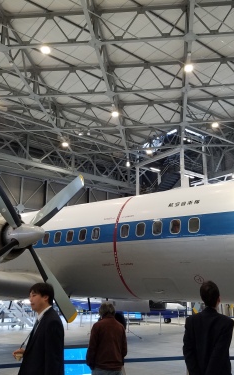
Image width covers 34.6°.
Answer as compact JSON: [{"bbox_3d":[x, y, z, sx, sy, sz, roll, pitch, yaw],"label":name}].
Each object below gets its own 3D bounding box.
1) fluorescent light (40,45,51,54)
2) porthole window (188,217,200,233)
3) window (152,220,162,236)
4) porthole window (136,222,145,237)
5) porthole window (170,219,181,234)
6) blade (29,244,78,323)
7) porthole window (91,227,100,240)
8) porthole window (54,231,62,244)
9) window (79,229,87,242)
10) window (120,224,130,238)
[{"bbox_3d":[-3.851,-7.416,20.224,0.500,0.300,0.500,0,-15,0],"label":"fluorescent light"},{"bbox_3d":[1.722,0.828,8.253,0.280,0.350,0.050,-10,-27,36],"label":"porthole window"},{"bbox_3d":[0.971,0.964,8.799,0.280,0.350,0.050,-10,-27,36],"label":"window"},{"bbox_3d":[0.595,1.032,9.071,0.280,0.350,0.050,-10,-27,36],"label":"porthole window"},{"bbox_3d":[1.347,0.896,8.526,0.280,0.350,0.050,-10,-27,36],"label":"porthole window"},{"bbox_3d":[-1.279,1.986,7.587,0.130,1.870,0.310,-10,25,36],"label":"blade"},{"bbox_3d":[-0.532,1.236,9.889,0.280,0.350,0.050,-10,-27,36],"label":"porthole window"},{"bbox_3d":[-1.660,1.440,10.707,0.280,0.350,0.050,-10,-27,36],"label":"porthole window"},{"bbox_3d":[-0.908,1.304,10.162,0.280,0.350,0.050,-10,-27,36],"label":"window"},{"bbox_3d":[0.219,1.100,9.344,0.280,0.350,0.050,-10,-27,36],"label":"window"}]

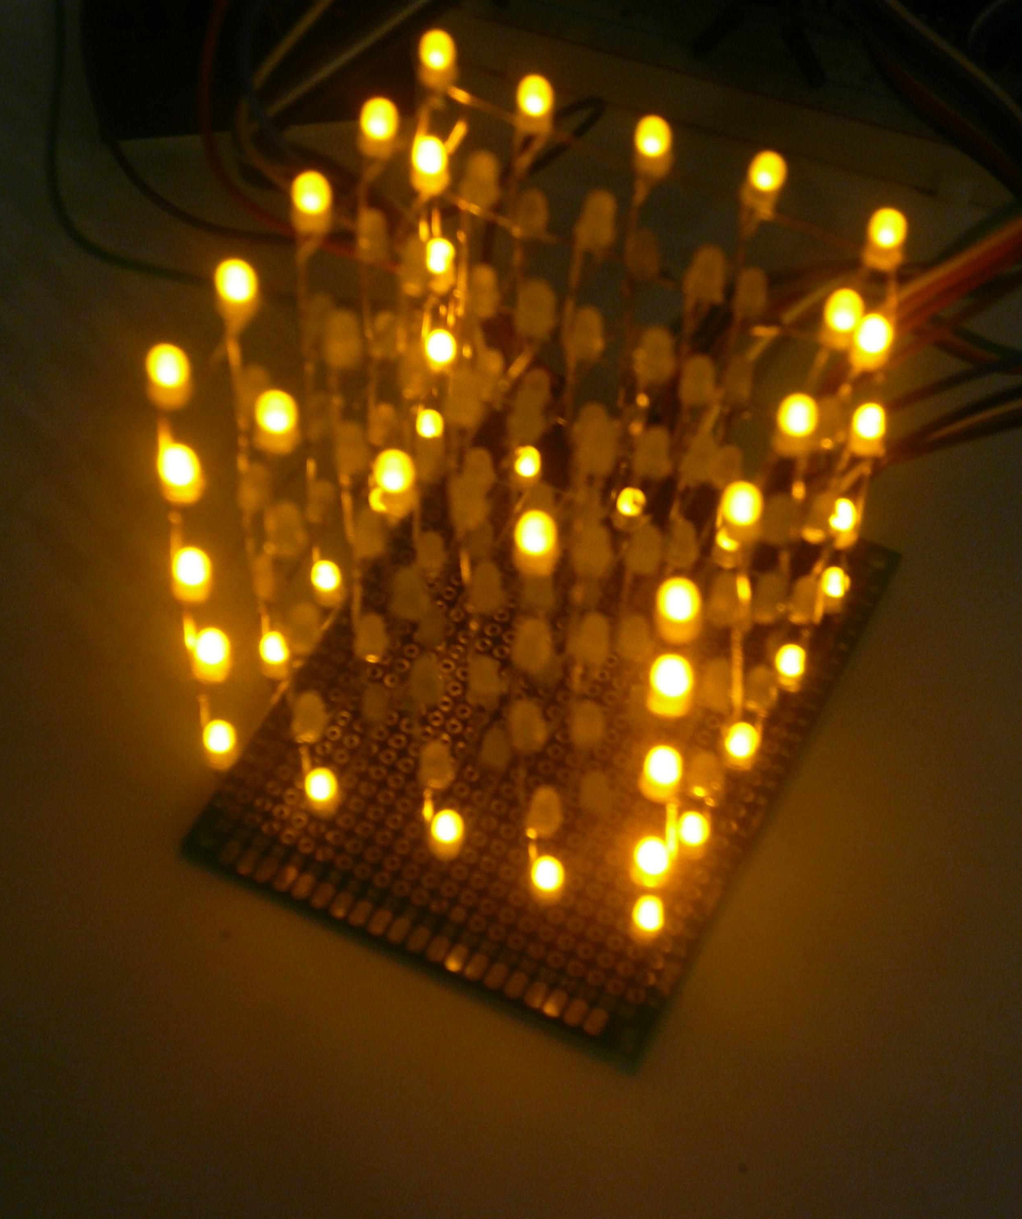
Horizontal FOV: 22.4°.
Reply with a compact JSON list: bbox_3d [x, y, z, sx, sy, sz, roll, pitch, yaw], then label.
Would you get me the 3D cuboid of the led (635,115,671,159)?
[{"bbox_3d":[0.015,-0.048,0.268,0.004,0.005,0.004,0,55,0],"label":"led"}]

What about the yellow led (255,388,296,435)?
[{"bbox_3d":[-0.022,-0.018,0.245,0.004,0.005,0.004,0,55,0],"label":"yellow led"}]

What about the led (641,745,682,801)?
[{"bbox_3d":[0.015,0.016,0.258,0.004,0.005,0.004,0,54,0],"label":"led"}]

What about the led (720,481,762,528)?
[{"bbox_3d":[0.022,-0.009,0.241,0.004,0.005,0.004,0,55,0],"label":"led"}]

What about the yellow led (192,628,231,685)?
[{"bbox_3d":[-0.033,0.005,0.285,0.004,0.005,0.004,0,54,0],"label":"yellow led"}]

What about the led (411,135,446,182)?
[{"bbox_3d":[-0.009,-0.050,0.288,0.004,0.005,0.004,0,55,0],"label":"led"}]

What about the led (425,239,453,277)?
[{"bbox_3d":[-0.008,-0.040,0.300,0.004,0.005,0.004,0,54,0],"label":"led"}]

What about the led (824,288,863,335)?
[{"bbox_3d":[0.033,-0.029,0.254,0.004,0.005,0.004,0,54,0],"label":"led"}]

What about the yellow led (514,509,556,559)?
[{"bbox_3d":[0.002,-0.006,0.238,0.004,0.005,0.004,0,55,0],"label":"yellow led"}]

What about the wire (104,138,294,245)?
[{"bbox_3d":[-0.046,-0.059,0.371,0.036,0.003,0.007,31,59,20],"label":"wire"}]

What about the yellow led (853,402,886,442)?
[{"bbox_3d":[0.040,-0.020,0.286,0.004,0.005,0.004,0,55,0],"label":"yellow led"}]

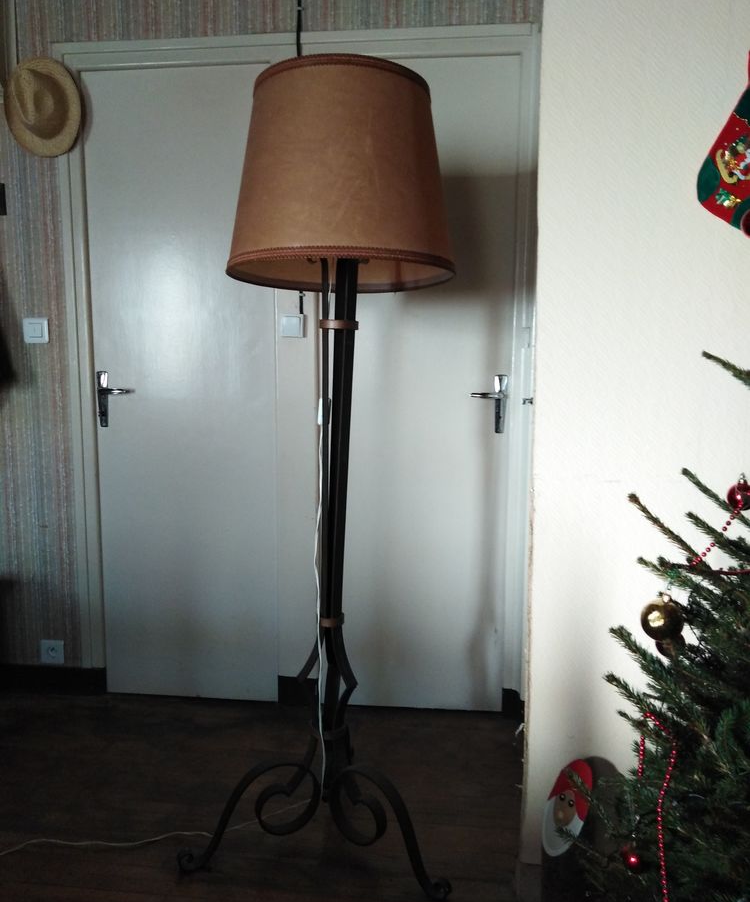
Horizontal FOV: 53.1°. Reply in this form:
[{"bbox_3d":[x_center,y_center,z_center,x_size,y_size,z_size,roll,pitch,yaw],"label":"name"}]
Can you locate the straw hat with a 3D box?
[{"bbox_3d":[-1.038,-1.066,2.299,0.260,0.295,0.110,-6,9,2],"label":"straw hat"}]

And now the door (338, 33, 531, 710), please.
[{"bbox_3d":[0.132,-0.168,2.389,0.650,2.060,0.050,1,7,6],"label":"door"}]

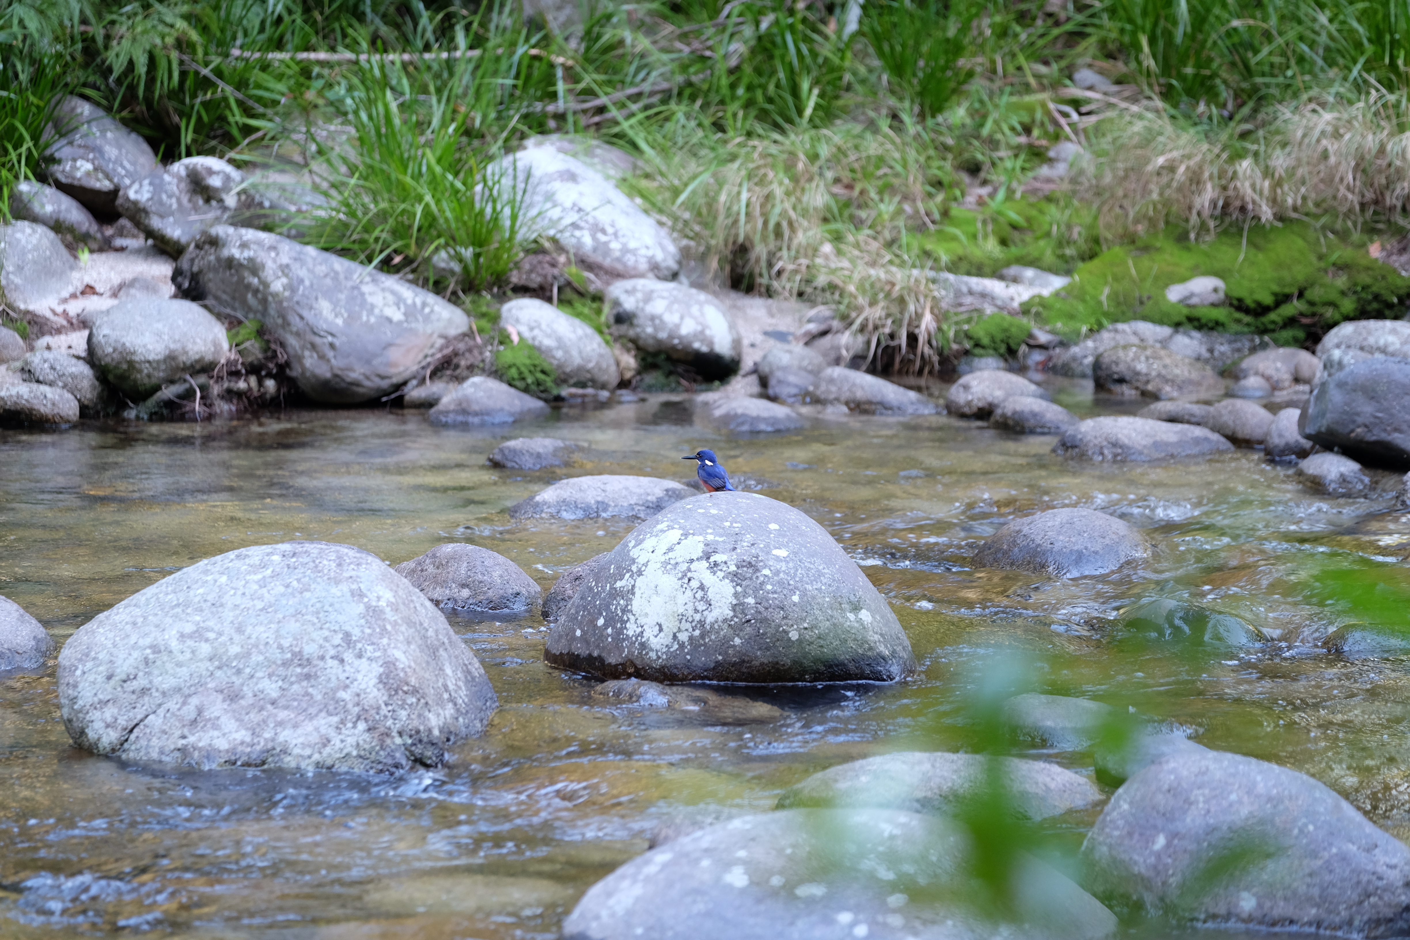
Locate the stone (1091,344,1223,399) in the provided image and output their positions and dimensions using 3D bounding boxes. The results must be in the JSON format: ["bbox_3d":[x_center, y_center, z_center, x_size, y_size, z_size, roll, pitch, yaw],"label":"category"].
[{"bbox_3d":[1.404,-0.298,25.450,0.412,0.168,0.290,0,6,0],"label":"stone"}]

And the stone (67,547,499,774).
[{"bbox_3d":[-0.926,0.417,17.800,0.945,0.490,0.750,0,6,0],"label":"stone"}]

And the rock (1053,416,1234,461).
[{"bbox_3d":[1.201,-0.080,22.500,0.500,0.130,0.350,0,6,0],"label":"rock"}]

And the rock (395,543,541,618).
[{"bbox_3d":[-0.554,0.269,19.100,0.353,0.190,0.300,0,5,0],"label":"rock"}]

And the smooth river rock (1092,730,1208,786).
[{"bbox_3d":[0.964,0.617,17.300,0.299,0.134,0.230,0,6,0],"label":"smooth river rock"}]

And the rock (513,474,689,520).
[{"bbox_3d":[-0.263,0.082,22.300,0.541,0.132,0.370,0,6,0],"label":"rock"}]

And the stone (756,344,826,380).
[{"bbox_3d":[0.265,-0.305,25.000,0.218,0.149,0.185,0,5,0],"label":"stone"}]

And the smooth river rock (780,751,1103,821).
[{"bbox_3d":[0.443,0.635,15.600,0.625,0.180,0.469,0,5,0],"label":"smooth river rock"}]

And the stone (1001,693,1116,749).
[{"bbox_3d":[0.708,0.509,16.500,0.234,0.114,0.187,0,5,0],"label":"stone"}]

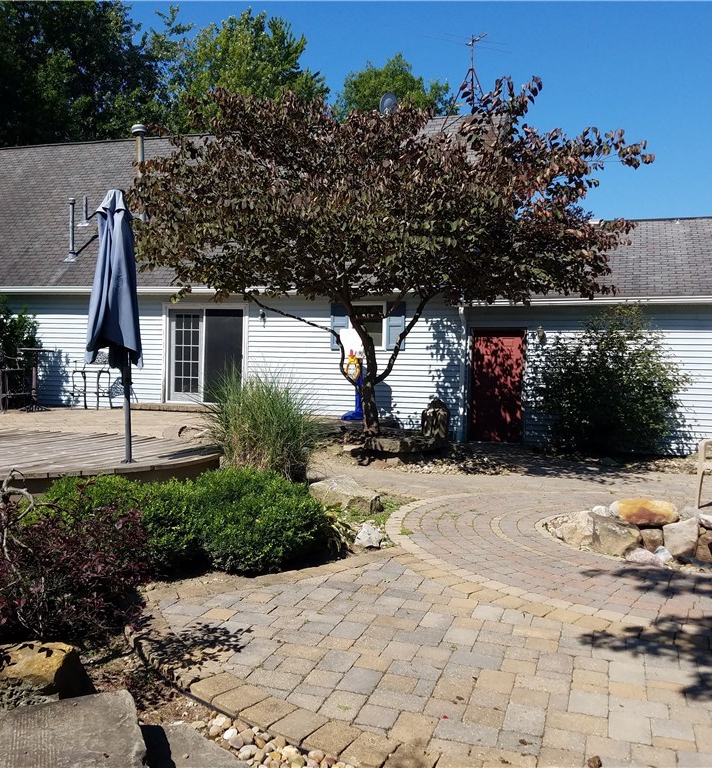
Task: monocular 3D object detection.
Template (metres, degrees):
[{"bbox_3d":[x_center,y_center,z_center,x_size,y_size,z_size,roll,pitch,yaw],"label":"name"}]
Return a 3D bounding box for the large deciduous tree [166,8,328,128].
[{"bbox_3d":[-4.681,-7.443,32.000,8.000,16.000,8.000,1,1,0],"label":"large deciduous tree"}]

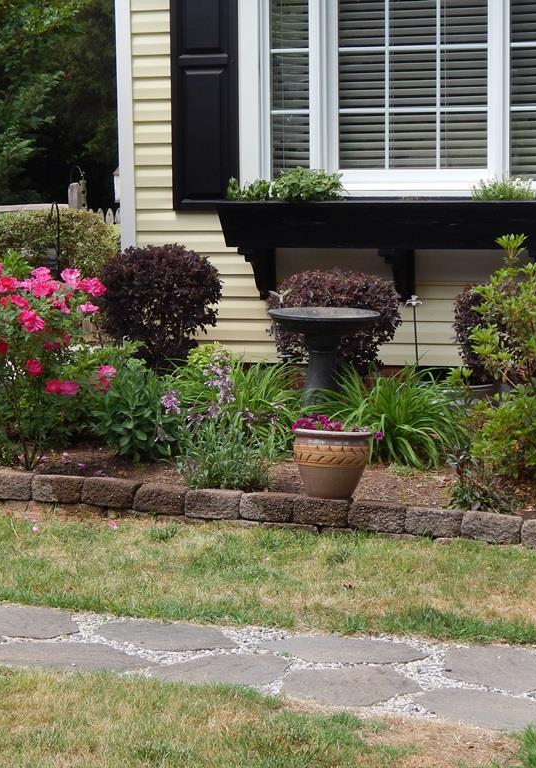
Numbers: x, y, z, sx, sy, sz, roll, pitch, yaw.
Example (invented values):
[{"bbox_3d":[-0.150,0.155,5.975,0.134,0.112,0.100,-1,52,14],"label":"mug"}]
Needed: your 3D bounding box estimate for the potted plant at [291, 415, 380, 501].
[{"bbox_3d":[0.270,0.295,8.300,0.345,0.335,0.335,-1,6,0],"label":"potted plant"}]

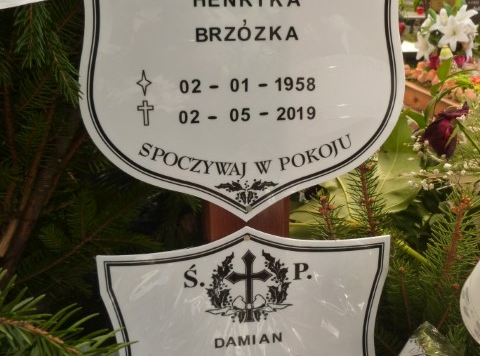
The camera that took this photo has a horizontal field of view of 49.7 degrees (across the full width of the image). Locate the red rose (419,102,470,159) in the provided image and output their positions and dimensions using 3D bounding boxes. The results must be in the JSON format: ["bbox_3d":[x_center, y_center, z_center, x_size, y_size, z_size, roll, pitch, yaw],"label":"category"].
[{"bbox_3d":[0.221,-0.050,0.560,0.043,0.062,0.045,27,0,0],"label":"red rose"}]

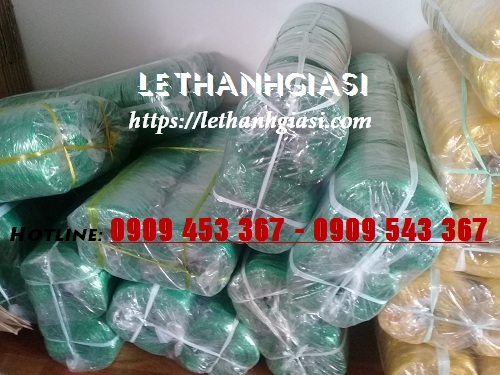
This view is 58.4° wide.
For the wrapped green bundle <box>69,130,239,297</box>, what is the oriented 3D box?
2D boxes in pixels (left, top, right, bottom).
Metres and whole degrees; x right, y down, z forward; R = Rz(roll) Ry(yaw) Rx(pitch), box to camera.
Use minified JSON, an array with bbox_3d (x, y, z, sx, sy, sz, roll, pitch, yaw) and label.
[{"bbox_3d":[-0.171,0.009,1.280,0.389,0.173,0.541,15,32,6],"label":"wrapped green bundle"}]

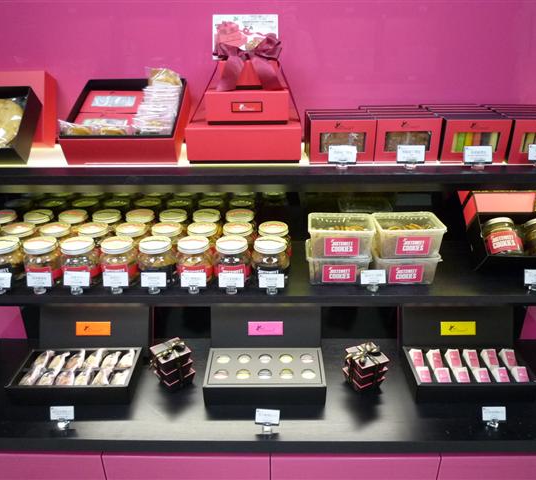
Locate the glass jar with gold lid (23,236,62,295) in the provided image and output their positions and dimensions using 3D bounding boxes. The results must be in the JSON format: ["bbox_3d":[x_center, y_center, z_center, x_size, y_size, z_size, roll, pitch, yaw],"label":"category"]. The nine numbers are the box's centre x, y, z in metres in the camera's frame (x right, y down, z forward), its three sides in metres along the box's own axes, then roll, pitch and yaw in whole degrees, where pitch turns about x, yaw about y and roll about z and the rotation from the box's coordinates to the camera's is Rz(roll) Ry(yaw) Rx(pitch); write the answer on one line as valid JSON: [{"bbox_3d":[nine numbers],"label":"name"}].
[{"bbox_3d":[-0.591,0.056,1.222,0.097,0.104,0.097,0,23,0],"label":"glass jar with gold lid"}]

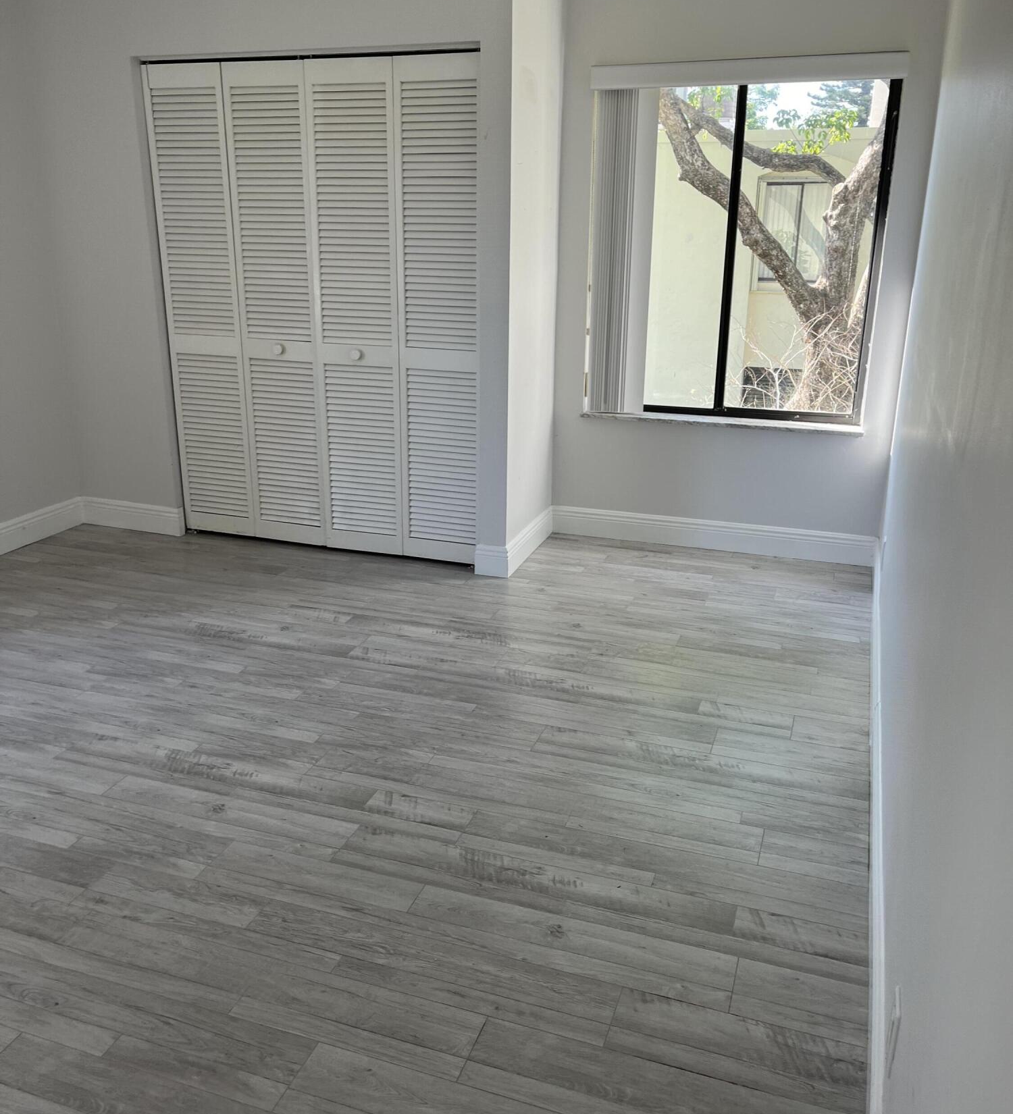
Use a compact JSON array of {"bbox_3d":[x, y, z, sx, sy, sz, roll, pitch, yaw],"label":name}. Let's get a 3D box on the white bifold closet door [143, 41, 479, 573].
[{"bbox_3d":[-0.805,-1.000,4.281,1.496,1.990,0.055,7,19,18],"label":"white bifold closet door"}]

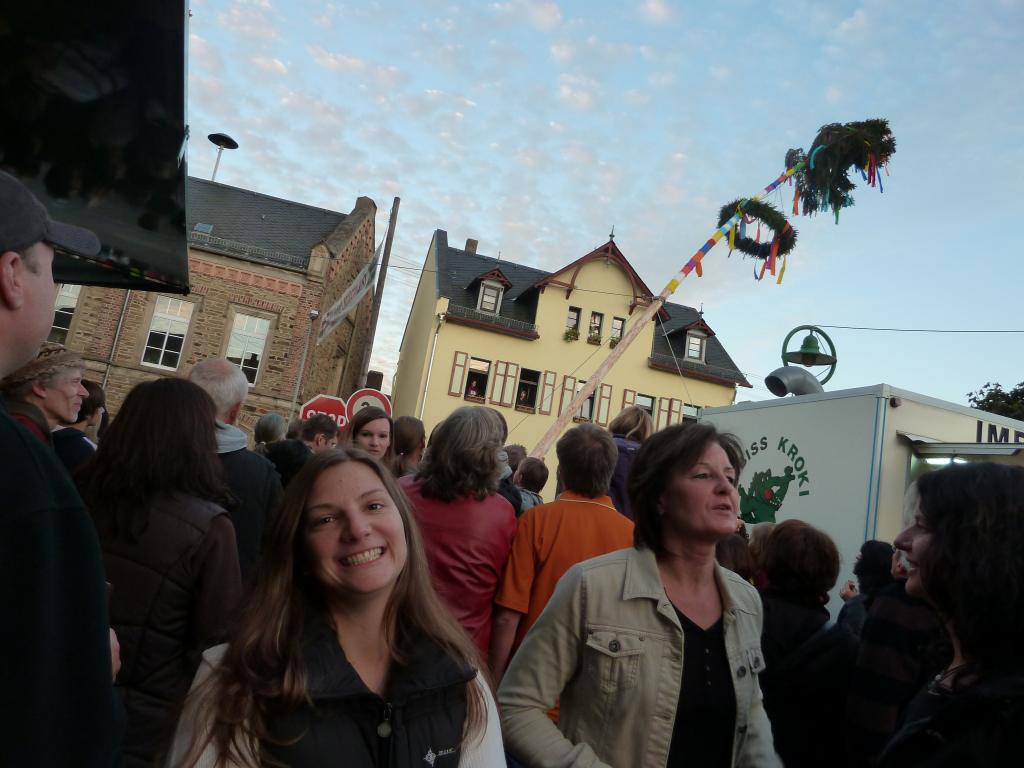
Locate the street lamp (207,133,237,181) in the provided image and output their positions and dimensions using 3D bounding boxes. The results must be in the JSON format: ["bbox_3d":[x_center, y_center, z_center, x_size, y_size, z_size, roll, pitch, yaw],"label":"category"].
[{"bbox_3d":[-11.864,-9.181,29.968,1.200,2.130,1.200,12,-11,-11],"label":"street lamp"}]

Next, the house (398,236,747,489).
[{"bbox_3d":[1.618,1.280,33.373,13.125,13.000,11.500,12,-12,-14],"label":"house"}]

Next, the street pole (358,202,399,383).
[{"bbox_3d":[-3.236,-0.192,16.194,0.160,8.435,0.160,11,-11,-14],"label":"street pole"}]

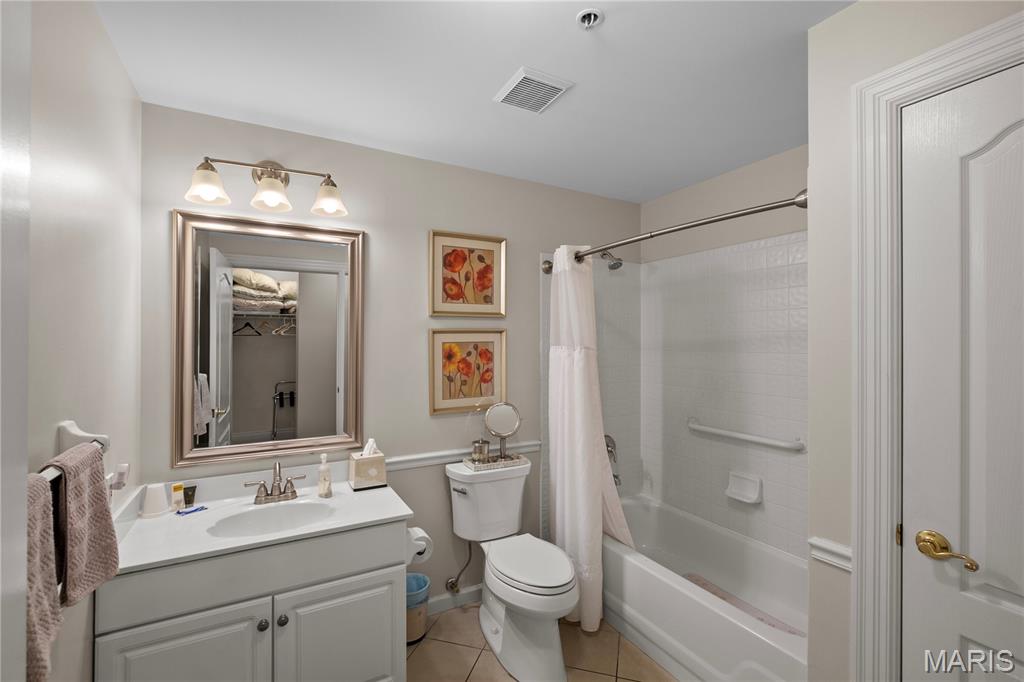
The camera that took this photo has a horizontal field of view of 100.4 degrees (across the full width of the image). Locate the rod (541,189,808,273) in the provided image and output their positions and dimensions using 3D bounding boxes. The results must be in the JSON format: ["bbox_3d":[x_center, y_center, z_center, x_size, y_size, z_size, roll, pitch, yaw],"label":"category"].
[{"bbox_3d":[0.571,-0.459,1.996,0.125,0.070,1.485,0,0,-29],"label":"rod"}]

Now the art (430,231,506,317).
[{"bbox_3d":[-0.236,-0.360,2.399,0.459,0.462,0.027,0,0,-28],"label":"art"}]

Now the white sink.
[{"bbox_3d":[-0.906,0.745,1.629,0.428,0.135,0.310,0,0,-29],"label":"white sink"}]

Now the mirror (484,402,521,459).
[{"bbox_3d":[-0.052,0.500,2.379,0.198,0.316,0.105,0,0,12],"label":"mirror"}]

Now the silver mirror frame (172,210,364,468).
[{"bbox_3d":[-1.060,-0.007,1.932,0.746,1.060,0.032,0,0,-29],"label":"silver mirror frame"}]

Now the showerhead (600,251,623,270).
[{"bbox_3d":[0.658,-0.535,2.797,0.086,0.142,0.165,0,0,-29],"label":"showerhead"}]

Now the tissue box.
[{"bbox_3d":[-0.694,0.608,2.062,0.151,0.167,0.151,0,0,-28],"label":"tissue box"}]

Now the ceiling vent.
[{"bbox_3d":[0.081,-0.961,1.669,0.229,0.022,0.243,0,0,-28],"label":"ceiling vent"}]

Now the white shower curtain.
[{"bbox_3d":[0.386,0.468,2.381,0.281,1.970,0.512,0,0,-28],"label":"white shower curtain"}]

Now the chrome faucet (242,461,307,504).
[{"bbox_3d":[-0.989,0.594,1.792,0.232,0.172,0.125,0,0,-29],"label":"chrome faucet"}]

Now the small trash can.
[{"bbox_3d":[-0.514,1.353,2.148,0.198,0.255,0.198,0,0,0],"label":"small trash can"}]

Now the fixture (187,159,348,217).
[{"bbox_3d":[-1.046,-0.663,1.851,0.602,0.194,0.190,0,0,-29],"label":"fixture"}]

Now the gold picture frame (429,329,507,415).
[{"bbox_3d":[-0.235,0.168,2.389,0.456,0.458,0.027,0,0,-29],"label":"gold picture frame"}]

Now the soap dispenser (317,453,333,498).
[{"bbox_3d":[-0.839,0.598,1.919,0.063,0.186,0.060,0,0,-13],"label":"soap dispenser"}]

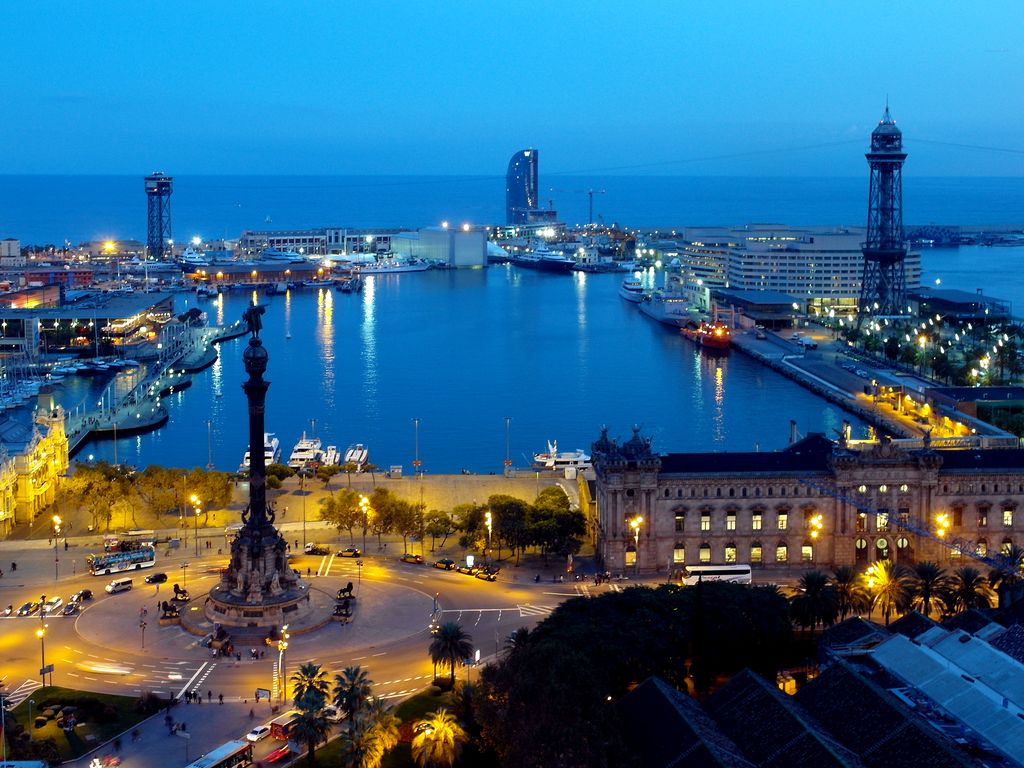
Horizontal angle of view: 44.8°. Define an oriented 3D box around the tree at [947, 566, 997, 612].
[{"bbox_3d":[80.230,37.260,218.120,8.200,10.800,8.200,4,10,20],"label":"tree"}]

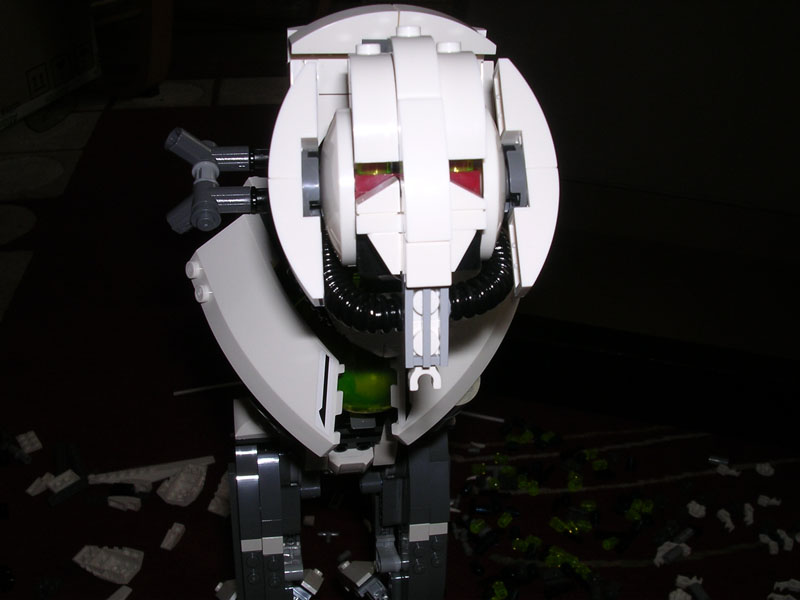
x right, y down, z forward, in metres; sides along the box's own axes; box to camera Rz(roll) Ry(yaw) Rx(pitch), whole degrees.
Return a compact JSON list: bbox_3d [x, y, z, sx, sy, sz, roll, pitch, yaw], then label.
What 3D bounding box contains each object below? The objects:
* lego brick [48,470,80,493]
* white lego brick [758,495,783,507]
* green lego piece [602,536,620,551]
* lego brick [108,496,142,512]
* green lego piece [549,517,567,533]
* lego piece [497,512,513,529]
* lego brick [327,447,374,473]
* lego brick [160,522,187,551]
[{"bbox_3d":[-0.248,0.133,0.648,0.009,0.006,0.024,20,34,33],"label":"lego brick"},{"bbox_3d":[0.268,0.145,0.635,0.017,0.006,0.008,2,28,4],"label":"white lego brick"},{"bbox_3d":[0.144,0.165,0.596,0.011,0.007,0.007,-16,32,-27],"label":"green lego piece"},{"bbox_3d":[-0.197,0.147,0.630,0.024,0.009,0.009,2,28,5],"label":"lego brick"},{"bbox_3d":[0.110,0.157,0.613,0.007,0.007,0.011,-22,35,-35],"label":"green lego piece"},{"bbox_3d":[0.073,0.155,0.616,0.007,0.007,0.011,22,35,35],"label":"lego piece"},{"bbox_3d":[-0.017,0.056,0.311,0.016,0.005,0.011,-4,28,-7],"label":"lego brick"},{"bbox_3d":[-0.155,0.162,0.602,0.008,0.009,0.024,7,29,13],"label":"lego brick"}]

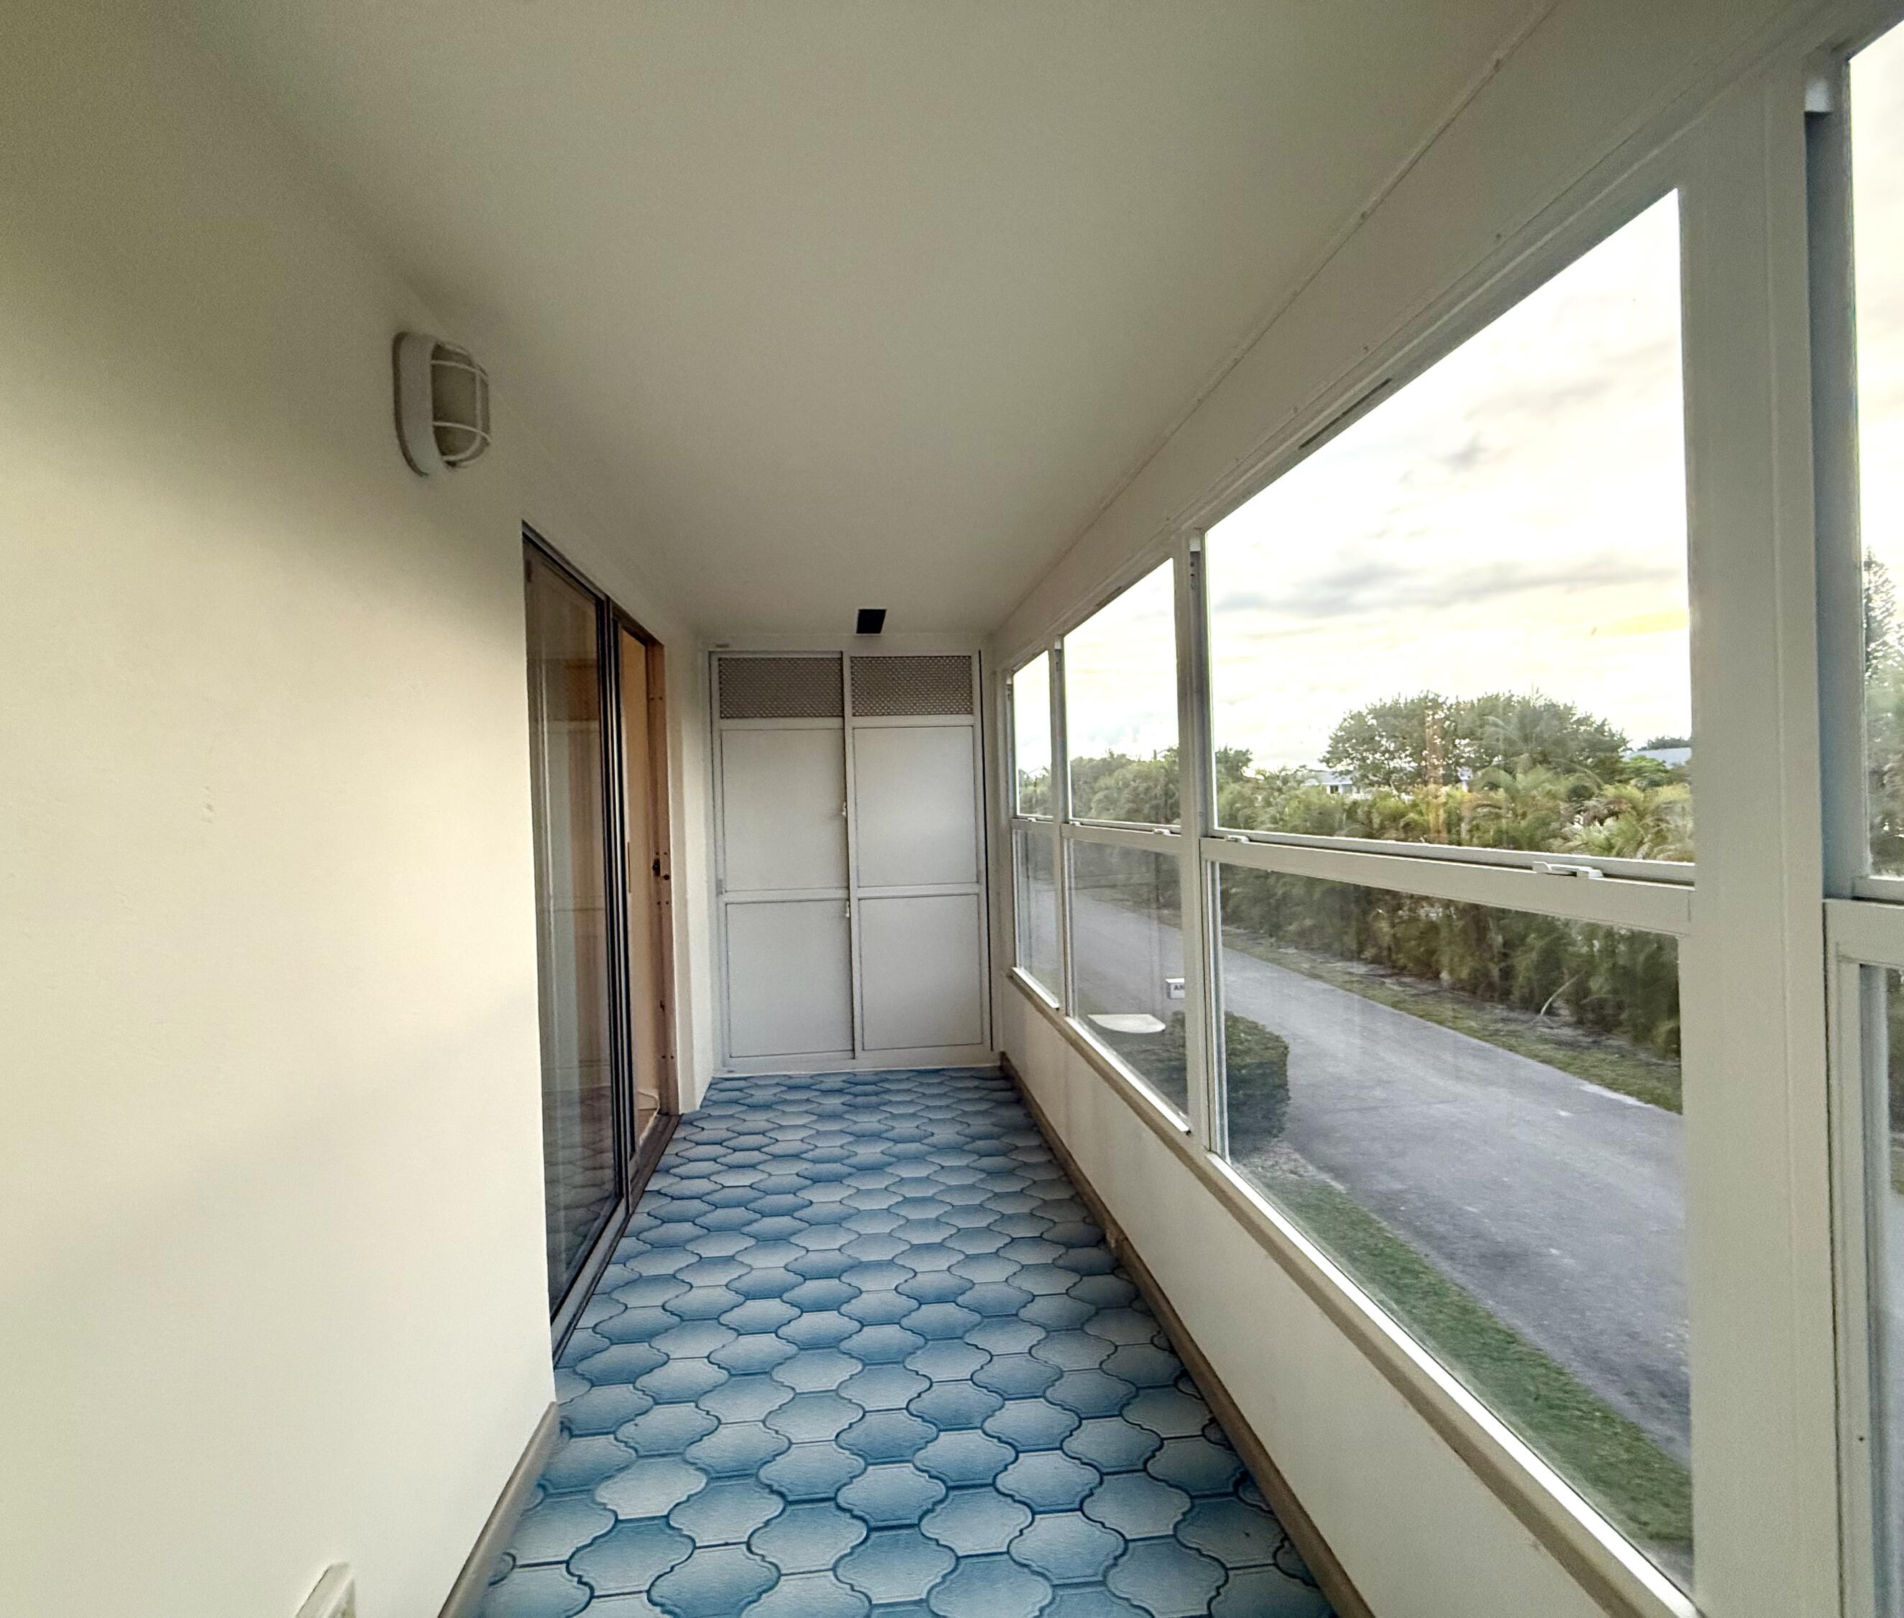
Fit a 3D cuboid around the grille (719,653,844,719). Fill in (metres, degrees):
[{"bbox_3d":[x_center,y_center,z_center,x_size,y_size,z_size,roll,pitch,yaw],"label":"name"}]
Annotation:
[{"bbox_3d":[-0.896,-0.634,4.580,0.630,0.325,0.030,-2,1,-7],"label":"grille"}]

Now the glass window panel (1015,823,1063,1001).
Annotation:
[{"bbox_3d":[0.386,0.452,4.055,0.030,0.760,0.930,-2,1,-7],"label":"glass window panel"}]

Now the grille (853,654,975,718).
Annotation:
[{"bbox_3d":[-0.204,-0.656,4.639,0.630,0.325,0.030,-2,1,-7],"label":"grille"}]

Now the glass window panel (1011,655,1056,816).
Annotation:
[{"bbox_3d":[0.378,-0.319,4.080,0.030,0.730,0.860,-2,1,-7],"label":"glass window panel"}]

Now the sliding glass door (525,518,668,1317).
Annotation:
[{"bbox_3d":[-1.187,0.340,3.045,0.100,2.100,1.830,-2,1,-7],"label":"sliding glass door"}]

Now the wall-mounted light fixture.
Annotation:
[{"bbox_3d":[-0.885,-0.709,1.536,0.110,0.240,0.155,-2,1,-7],"label":"wall-mounted light fixture"}]

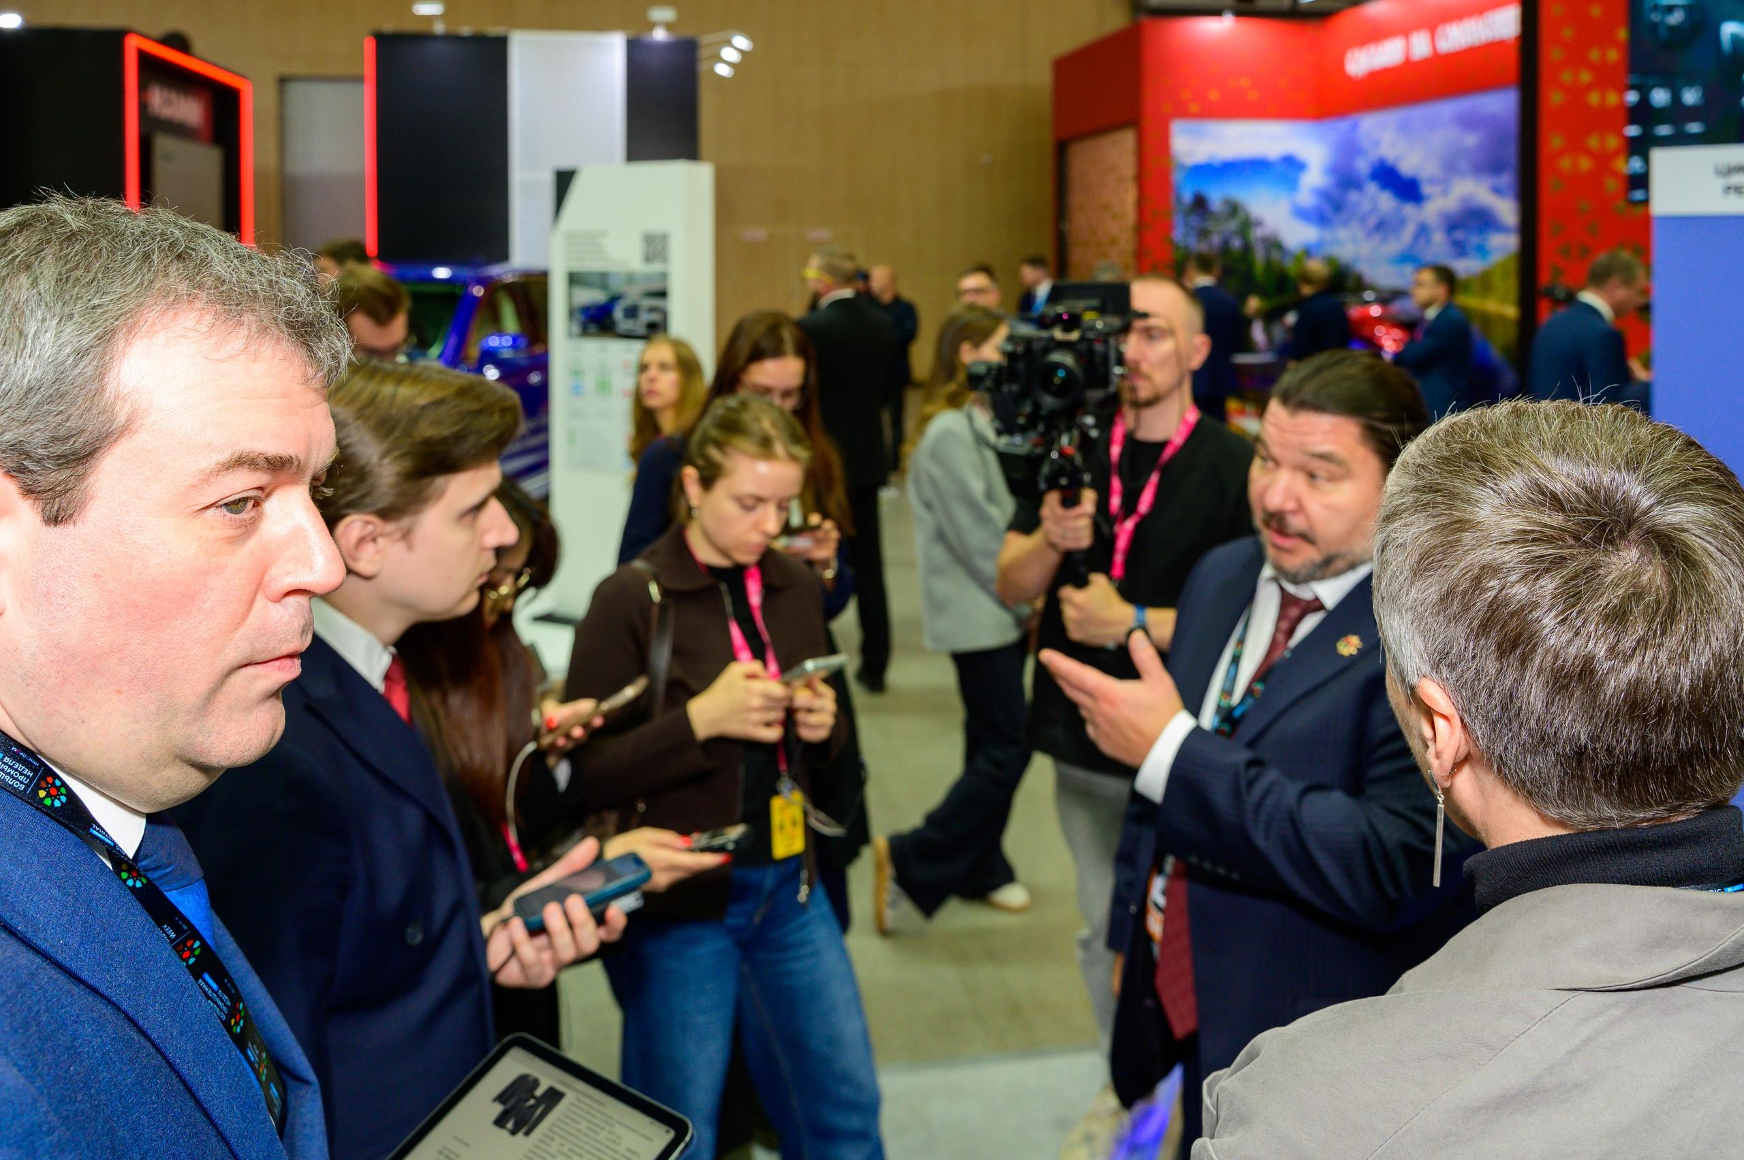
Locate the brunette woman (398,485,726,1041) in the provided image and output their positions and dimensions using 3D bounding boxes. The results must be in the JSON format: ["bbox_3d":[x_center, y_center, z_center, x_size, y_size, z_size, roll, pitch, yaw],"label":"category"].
[{"bbox_3d":[-0.460,0.600,1.760,0.500,1.540,0.500,7,13,31],"label":"brunette woman"}]

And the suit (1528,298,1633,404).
[{"bbox_3d":[2.670,-0.690,5.100,0.340,0.760,0.460,-10,15,-40],"label":"suit"}]

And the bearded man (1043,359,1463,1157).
[{"bbox_3d":[0.440,0.600,1.580,0.600,1.710,0.600,-10,15,-41],"label":"bearded man"}]

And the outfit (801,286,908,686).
[{"bbox_3d":[-0.095,-0.380,5.700,0.490,1.620,0.350,-5,13,-23],"label":"outfit"}]

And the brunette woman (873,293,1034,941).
[{"bbox_3d":[0.225,0.100,3.600,0.470,1.660,0.440,-3,12,-16],"label":"brunette woman"}]

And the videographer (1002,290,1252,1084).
[{"bbox_3d":[0.470,0.310,2.550,0.550,1.740,0.550,4,12,17],"label":"videographer"}]

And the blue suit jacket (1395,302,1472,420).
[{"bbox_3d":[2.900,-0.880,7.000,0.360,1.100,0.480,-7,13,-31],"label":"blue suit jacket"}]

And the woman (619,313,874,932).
[{"bbox_3d":[-0.250,0.300,2.740,0.500,1.660,0.420,-4,12,-21],"label":"woman"}]

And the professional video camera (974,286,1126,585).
[{"bbox_3d":[0.285,-0.240,2.200,0.270,0.480,0.300,1,12,7],"label":"professional video camera"}]

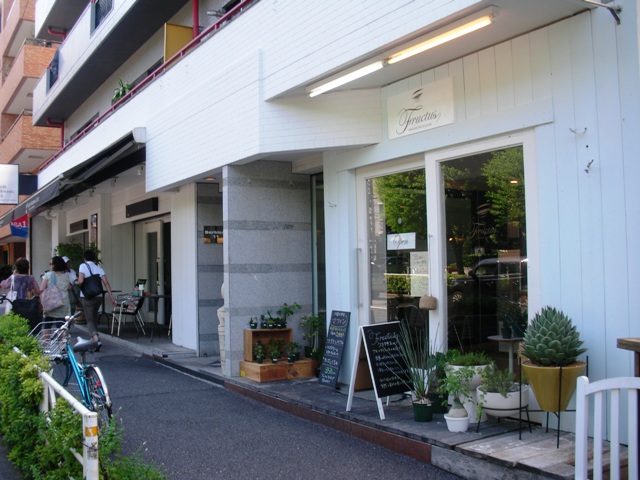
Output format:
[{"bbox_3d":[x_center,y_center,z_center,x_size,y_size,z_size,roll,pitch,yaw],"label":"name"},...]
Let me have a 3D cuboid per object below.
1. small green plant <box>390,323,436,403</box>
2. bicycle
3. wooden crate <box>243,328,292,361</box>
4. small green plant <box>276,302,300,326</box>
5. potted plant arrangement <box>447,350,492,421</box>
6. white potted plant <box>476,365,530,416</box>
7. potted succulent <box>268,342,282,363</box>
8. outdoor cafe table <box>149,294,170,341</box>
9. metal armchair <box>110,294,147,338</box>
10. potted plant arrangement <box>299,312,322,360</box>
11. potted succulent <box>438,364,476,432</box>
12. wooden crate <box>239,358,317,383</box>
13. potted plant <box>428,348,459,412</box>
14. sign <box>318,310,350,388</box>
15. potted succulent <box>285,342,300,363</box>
[{"bbox_3d":[0.769,1.011,5.447,0.385,0.691,0.340,-1,-2,8],"label":"small green plant"},{"bbox_3d":[-2.118,1.174,5.779,0.570,1.060,1.720,0,-3,-33],"label":"bicycle"},{"bbox_3d":[-0.606,1.243,7.921,0.500,0.345,0.180,0,-2,-28],"label":"wooden crate"},{"bbox_3d":[-0.392,0.939,8.282,0.270,0.300,0.240,-1,-3,-3],"label":"small green plant"},{"bbox_3d":[1.216,1.187,5.395,0.397,0.584,0.390,-2,-2,13],"label":"potted plant arrangement"},{"bbox_3d":[1.405,1.156,5.097,0.398,0.409,0.390,-2,-2,15],"label":"white potted plant"},{"bbox_3d":[-0.511,1.286,7.594,0.165,0.234,0.140,-1,-2,-4],"label":"potted succulent"},{"bbox_3d":[-2.900,1.372,11.839,0.700,0.740,0.700,0,-3,-34],"label":"outdoor cafe table"},{"bbox_3d":[-3.424,1.350,11.900,0.520,0.730,0.530,1,-3,-34],"label":"metal armchair"},{"bbox_3d":[-0.119,1.194,8.319,0.270,0.540,0.270,-1,-3,-1],"label":"potted plant arrangement"},{"bbox_3d":[1.033,1.191,5.000,0.263,0.495,0.270,-1,-2,0],"label":"potted succulent"},{"bbox_3d":[-0.508,1.496,7.673,0.670,0.180,0.480,0,-3,-33],"label":"wooden crate"},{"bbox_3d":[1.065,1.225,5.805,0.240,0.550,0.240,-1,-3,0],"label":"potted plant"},{"bbox_3d":[0.157,1.159,7.092,0.030,0.797,0.373,16,-10,-28],"label":"sign"},{"bbox_3d":[-0.316,1.293,7.650,0.169,0.223,0.170,0,-3,-33],"label":"potted succulent"}]

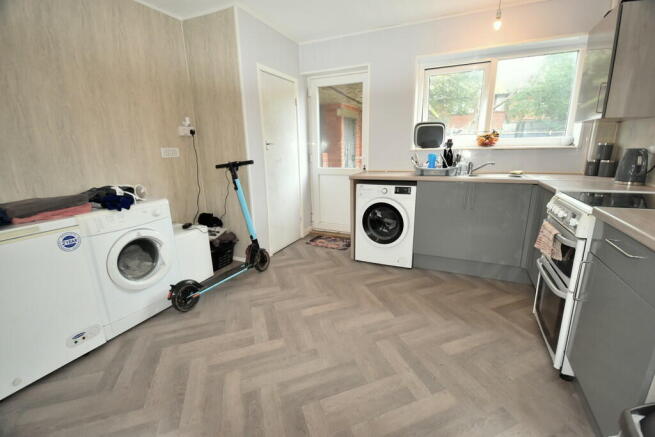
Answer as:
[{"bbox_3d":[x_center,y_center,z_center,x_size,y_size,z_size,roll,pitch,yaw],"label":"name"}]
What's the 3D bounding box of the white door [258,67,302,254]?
[{"bbox_3d":[-0.544,-0.621,3.327,0.050,2.010,0.735,6,16,24],"label":"white door"}]

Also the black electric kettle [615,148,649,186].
[{"bbox_3d":[2.125,-0.357,1.888,0.155,0.243,0.195,-3,14,-7],"label":"black electric kettle"}]

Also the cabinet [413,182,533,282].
[{"bbox_3d":[1.394,0.069,2.767,0.910,0.873,0.580,6,16,24],"label":"cabinet"}]

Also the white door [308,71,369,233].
[{"bbox_3d":[0.138,-0.791,3.642,0.790,2.060,0.070,6,16,26],"label":"white door"}]

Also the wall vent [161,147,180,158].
[{"bbox_3d":[-1.515,-0.637,2.647,0.020,0.093,0.190,6,16,25],"label":"wall vent"}]

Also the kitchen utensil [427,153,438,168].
[{"bbox_3d":[1.108,-0.598,2.881,0.095,0.165,0.090,6,16,24],"label":"kitchen utensil"}]

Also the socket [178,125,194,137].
[{"bbox_3d":[-1.419,-0.875,2.756,0.040,0.092,0.165,6,16,24],"label":"socket"}]

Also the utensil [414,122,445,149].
[{"bbox_3d":[1.159,-0.944,3.104,0.325,0.285,0.130,6,16,24],"label":"utensil"}]

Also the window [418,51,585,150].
[{"bbox_3d":[1.656,-1.168,2.817,1.420,0.860,0.100,6,16,26],"label":"window"}]

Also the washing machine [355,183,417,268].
[{"bbox_3d":[0.701,0.019,3.037,0.605,0.845,0.550,6,16,26],"label":"washing machine"}]

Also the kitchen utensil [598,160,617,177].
[{"bbox_3d":[2.563,-0.448,2.485,0.108,0.143,0.108,6,16,24],"label":"kitchen utensil"}]

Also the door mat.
[{"bbox_3d":[0.072,0.315,3.622,0.640,0.012,0.390,6,16,26],"label":"door mat"}]

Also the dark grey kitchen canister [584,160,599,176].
[{"bbox_3d":[2.406,-0.451,2.461,0.095,0.138,0.095,6,16,25],"label":"dark grey kitchen canister"}]

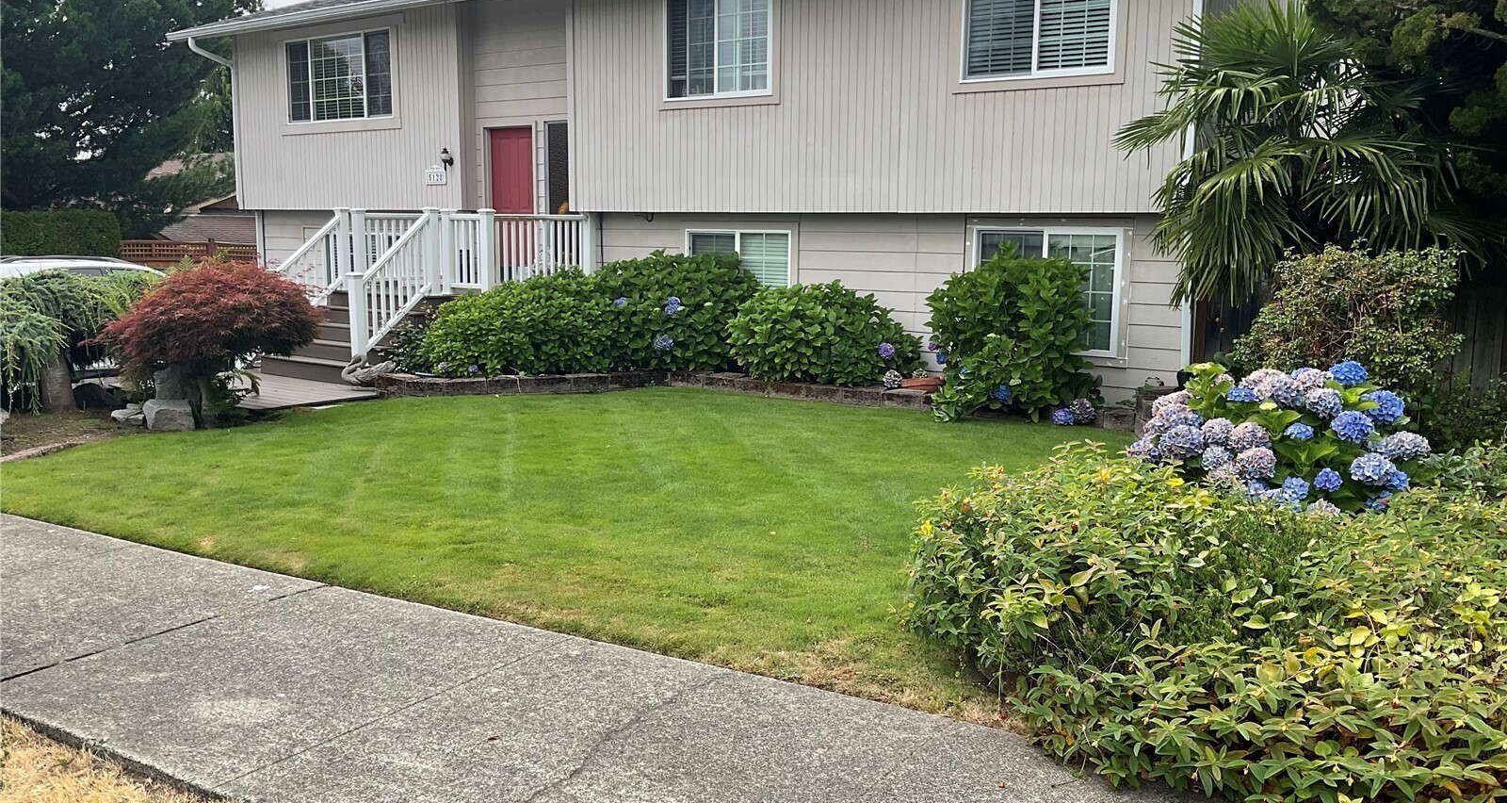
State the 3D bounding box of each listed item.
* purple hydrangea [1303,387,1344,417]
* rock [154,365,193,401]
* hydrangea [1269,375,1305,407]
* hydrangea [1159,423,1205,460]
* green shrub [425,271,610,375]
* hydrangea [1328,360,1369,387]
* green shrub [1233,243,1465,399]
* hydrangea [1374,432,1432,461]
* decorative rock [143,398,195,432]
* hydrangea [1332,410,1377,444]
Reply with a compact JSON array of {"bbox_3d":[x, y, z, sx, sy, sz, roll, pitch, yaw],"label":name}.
[{"bbox_3d":[2.708,0.006,6.000,0.180,0.145,0.175,4,9,24],"label":"purple hydrangea"},{"bbox_3d":[-5.144,-0.157,11.200,0.360,0.360,0.320,-3,9,-25],"label":"rock"},{"bbox_3d":[2.426,-0.048,5.750,0.170,0.145,0.170,4,9,23],"label":"hydrangea"},{"bbox_3d":[1.881,0.181,5.550,0.200,0.155,0.200,3,9,19],"label":"hydrangea"},{"bbox_3d":[-2.536,-0.897,13.493,2.000,1.100,1.500,-1,8,-11],"label":"green shrub"},{"bbox_3d":[2.923,-0.139,6.200,0.190,0.140,0.185,4,9,25],"label":"hydrangea"},{"bbox_3d":[3.847,-0.178,8.246,1.500,1.500,1.250,4,9,25],"label":"green shrub"},{"bbox_3d":[3.037,0.209,5.900,0.250,0.145,0.200,5,9,27],"label":"hydrangea"},{"bbox_3d":[-5.084,0.110,10.966,0.380,0.250,0.320,-6,11,-37],"label":"decorative rock"},{"bbox_3d":[2.613,0.110,5.500,0.190,0.145,0.190,4,10,25],"label":"hydrangea"}]

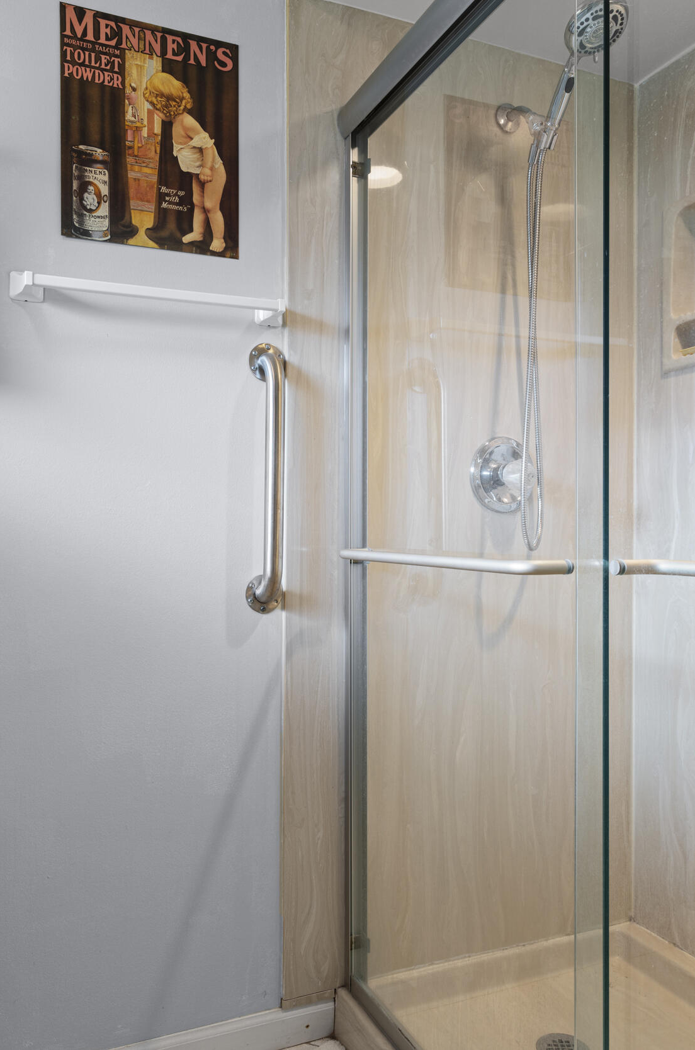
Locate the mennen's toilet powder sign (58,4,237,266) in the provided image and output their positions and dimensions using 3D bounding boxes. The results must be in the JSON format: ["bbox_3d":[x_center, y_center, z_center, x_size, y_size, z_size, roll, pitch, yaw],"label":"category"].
[{"bbox_3d":[-0.361,-0.723,1.464,0.325,0.415,0.006,0,0,-23],"label":"mennen's toilet powder sign"}]

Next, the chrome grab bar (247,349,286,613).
[{"bbox_3d":[-0.146,-0.091,1.521,0.078,0.535,0.078,0,0,-23],"label":"chrome grab bar"}]

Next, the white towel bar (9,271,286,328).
[{"bbox_3d":[-0.344,-0.415,1.436,0.500,0.052,0.075,0,0,-23],"label":"white towel bar"}]

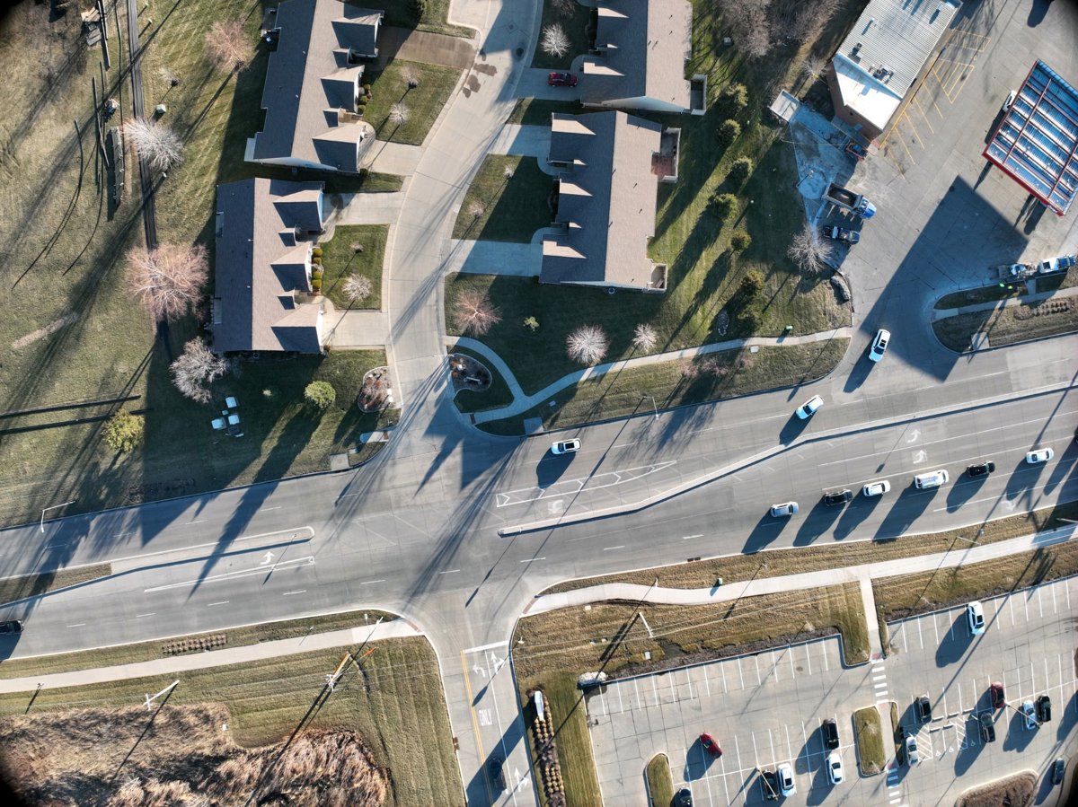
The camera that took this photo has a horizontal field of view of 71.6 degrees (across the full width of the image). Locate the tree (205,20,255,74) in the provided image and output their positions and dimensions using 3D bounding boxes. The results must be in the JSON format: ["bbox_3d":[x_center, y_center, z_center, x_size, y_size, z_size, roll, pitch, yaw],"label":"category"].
[{"bbox_3d":[-44.790,-51.890,109.250,6.900,8.500,6.900,0,90,0],"label":"tree"}]

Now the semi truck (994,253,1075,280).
[{"bbox_3d":[73.800,-20.280,111.700,11.600,3.600,2.550,-10,90,0],"label":"semi truck"}]

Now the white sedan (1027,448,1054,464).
[{"bbox_3d":[76.116,7.919,113.553,4.500,1.450,1.800,-12,90,0],"label":"white sedan"}]

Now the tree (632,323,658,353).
[{"bbox_3d":[16.436,-10.283,117.029,4.000,5.300,4.200,0,90,-1],"label":"tree"}]

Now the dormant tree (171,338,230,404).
[{"bbox_3d":[-49.110,-4.730,109.350,8.200,8.300,9.200,0,90,0],"label":"dormant tree"}]

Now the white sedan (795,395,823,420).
[{"bbox_3d":[41.033,0.682,113.380,4.500,1.500,1.820,-36,90,0],"label":"white sedan"}]

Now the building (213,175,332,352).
[{"bbox_3d":[-39.670,-20.030,110.350,16.700,6.300,25.600,1,90,0],"label":"building"}]

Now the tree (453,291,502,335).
[{"bbox_3d":[-9.190,-13.490,110.000,6.600,7.000,7.100,0,90,0],"label":"tree"}]

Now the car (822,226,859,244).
[{"bbox_3d":[48.144,-26.770,119.064,5.500,1.900,2.000,13,90,0],"label":"car"}]

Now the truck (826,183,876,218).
[{"bbox_3d":[49.200,-31.970,118.539,8.400,3.000,2.500,22,90,0],"label":"truck"}]

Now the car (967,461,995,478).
[{"bbox_3d":[66.650,9.960,112.660,4.700,1.680,1.880,-13,90,0],"label":"car"}]

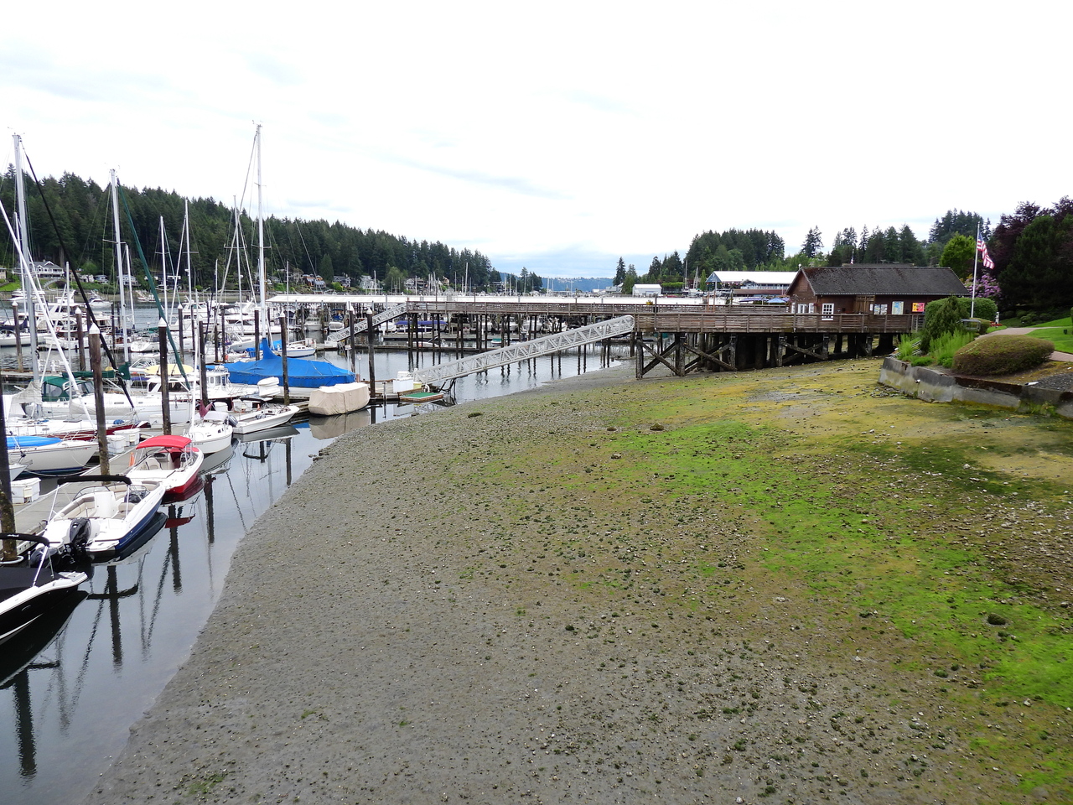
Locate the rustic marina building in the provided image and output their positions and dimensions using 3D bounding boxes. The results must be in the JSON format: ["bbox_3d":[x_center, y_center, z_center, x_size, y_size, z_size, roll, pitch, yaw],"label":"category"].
[{"bbox_3d":[28.200,-8.796,61.984,12.600,4.900,6.100,0,9,-2],"label":"rustic marina building"}]

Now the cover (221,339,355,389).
[{"bbox_3d":[-19.666,-2.859,57.358,11.300,3.600,3.600,0,9,2],"label":"cover"}]

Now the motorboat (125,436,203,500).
[{"bbox_3d":[-15.400,2.639,31.980,2.400,2.200,5.600,0,9,-1],"label":"motorboat"}]

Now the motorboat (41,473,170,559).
[{"bbox_3d":[-14.350,3.579,25.903,2.550,2.250,6.300,0,9,-2],"label":"motorboat"}]

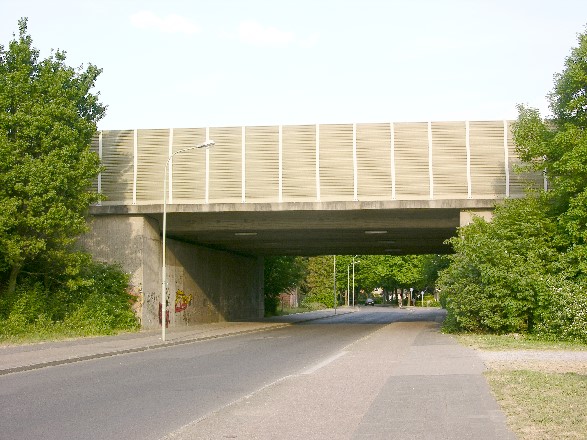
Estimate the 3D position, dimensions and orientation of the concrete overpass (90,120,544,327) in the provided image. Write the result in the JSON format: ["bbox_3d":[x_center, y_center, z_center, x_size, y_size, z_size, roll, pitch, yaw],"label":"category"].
[{"bbox_3d":[2.512,1.852,61.056,25.200,11.050,32.500,-1,-5,5],"label":"concrete overpass"}]

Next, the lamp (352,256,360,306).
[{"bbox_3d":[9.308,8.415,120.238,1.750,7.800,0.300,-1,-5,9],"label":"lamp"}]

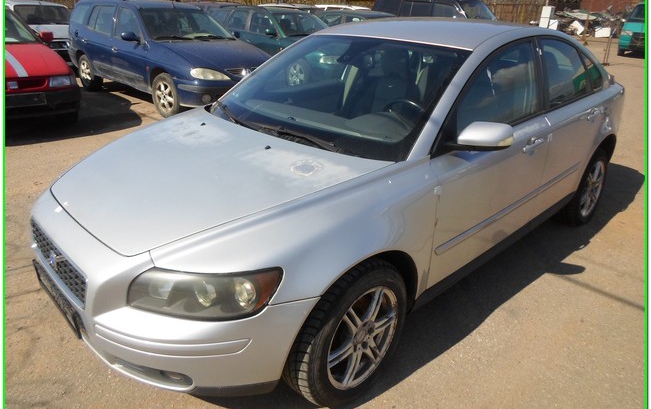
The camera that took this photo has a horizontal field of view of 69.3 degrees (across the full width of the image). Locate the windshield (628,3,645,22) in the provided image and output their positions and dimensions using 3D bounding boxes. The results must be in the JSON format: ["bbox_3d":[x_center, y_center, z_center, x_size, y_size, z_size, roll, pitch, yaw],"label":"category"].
[{"bbox_3d":[11.762,-6.720,16.805,1.520,0.180,0.969,18,72,33],"label":"windshield"}]

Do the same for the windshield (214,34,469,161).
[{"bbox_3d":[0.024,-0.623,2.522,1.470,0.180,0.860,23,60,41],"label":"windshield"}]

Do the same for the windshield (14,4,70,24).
[{"bbox_3d":[-6.565,-4.401,10.996,1.400,0.160,0.828,-10,54,-27],"label":"windshield"}]

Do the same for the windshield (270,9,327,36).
[{"bbox_3d":[-0.357,-3.483,9.174,1.400,0.160,0.845,-20,59,-41],"label":"windshield"}]

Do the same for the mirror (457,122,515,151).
[{"bbox_3d":[0.686,-0.288,2.018,0.125,0.140,0.225,-19,31,-41],"label":"mirror"}]

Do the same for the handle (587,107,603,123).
[{"bbox_3d":[1.744,-0.575,3.047,0.205,0.052,0.055,-19,31,-41],"label":"handle"}]

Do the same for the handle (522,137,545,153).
[{"bbox_3d":[1.087,-0.300,2.456,0.205,0.052,0.055,-19,31,-41],"label":"handle"}]

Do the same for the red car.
[{"bbox_3d":[-4.851,-1.935,6.222,3.920,1.410,1.680,20,29,36],"label":"red car"}]

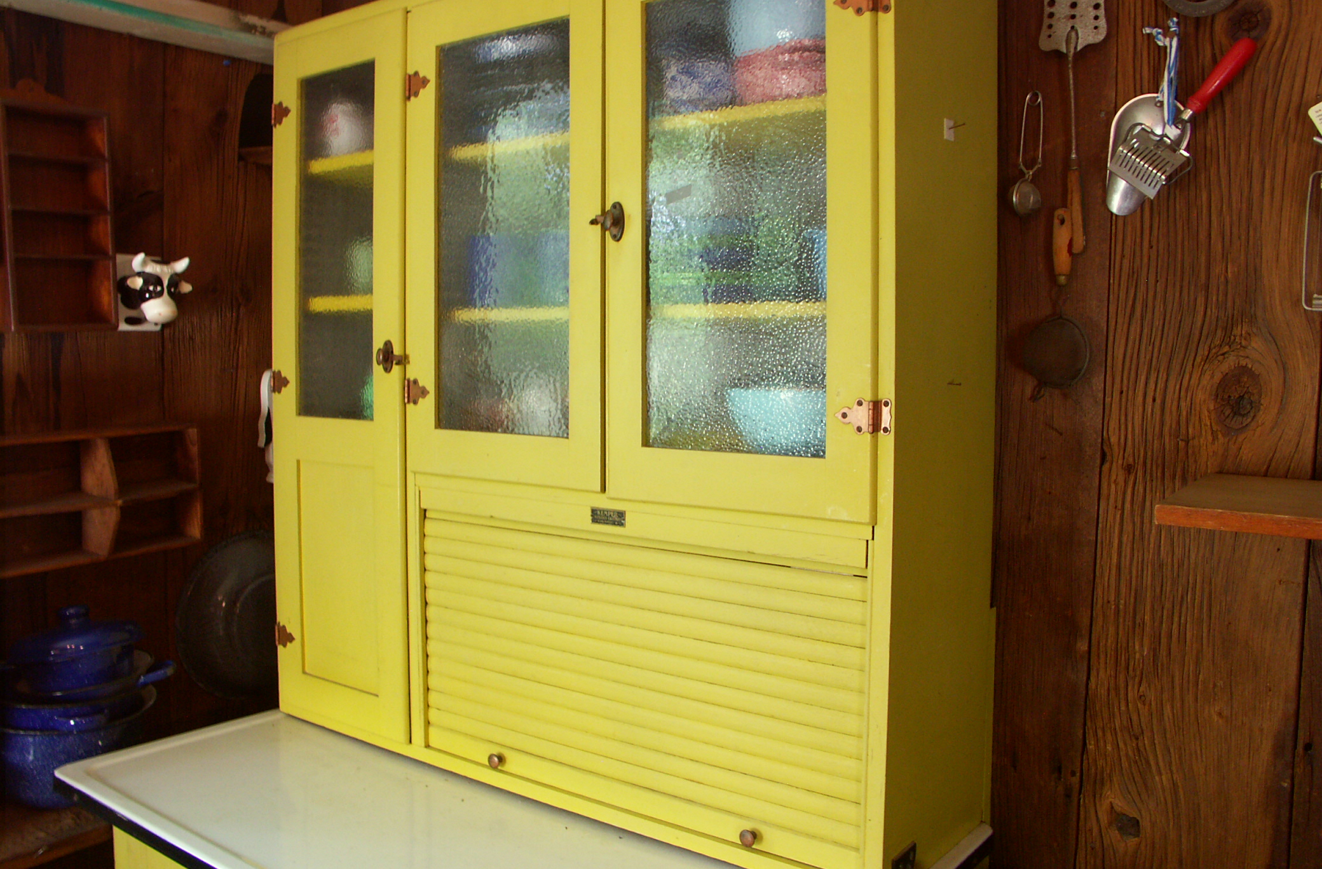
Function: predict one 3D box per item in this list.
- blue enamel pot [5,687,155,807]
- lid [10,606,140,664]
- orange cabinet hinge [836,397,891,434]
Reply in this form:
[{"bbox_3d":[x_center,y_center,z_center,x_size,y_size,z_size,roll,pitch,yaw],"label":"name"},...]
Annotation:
[{"bbox_3d":[-0.866,0.463,1.584,0.224,0.122,0.224,0,3,0],"label":"blue enamel pot"},{"bbox_3d":[-0.864,0.281,1.578,0.182,0.058,0.182,-5,5,0],"label":"lid"},{"bbox_3d":[0.195,-0.018,1.029,0.060,0.035,0.014,3,4,37],"label":"orange cabinet hinge"}]

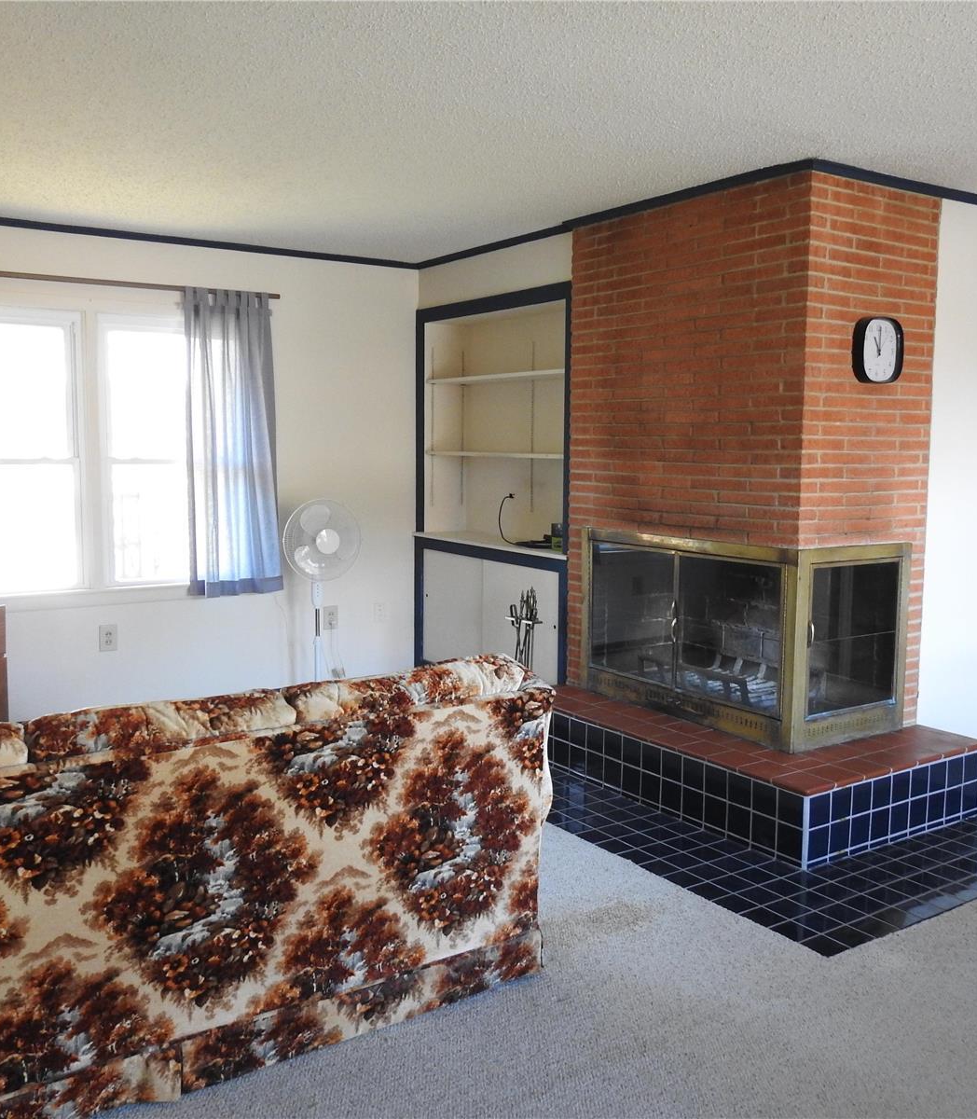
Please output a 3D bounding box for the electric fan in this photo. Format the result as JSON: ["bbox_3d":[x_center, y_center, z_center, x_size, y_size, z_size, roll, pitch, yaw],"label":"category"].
[{"bbox_3d":[-0.868,0.271,5.442,0.434,1.178,0.364,-3,7,-29],"label":"electric fan"}]

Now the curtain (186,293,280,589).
[{"bbox_3d":[-1.301,-0.592,5.358,0.531,1.562,0.101,-4,7,-34],"label":"curtain"}]

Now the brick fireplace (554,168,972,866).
[{"bbox_3d":[1.065,-0.246,4.446,1.096,2.444,1.727,-4,7,-34],"label":"brick fireplace"}]

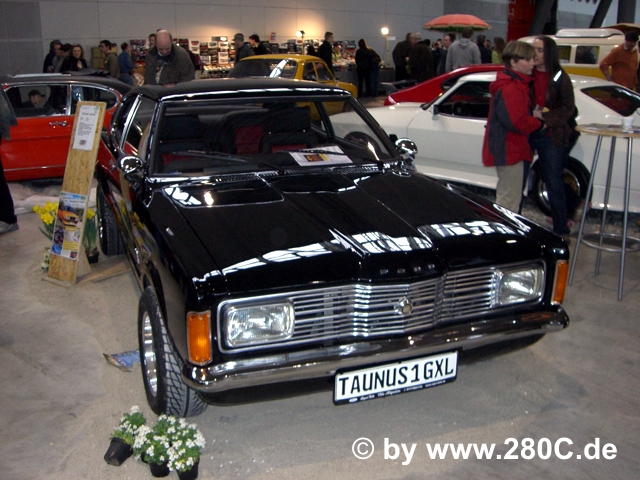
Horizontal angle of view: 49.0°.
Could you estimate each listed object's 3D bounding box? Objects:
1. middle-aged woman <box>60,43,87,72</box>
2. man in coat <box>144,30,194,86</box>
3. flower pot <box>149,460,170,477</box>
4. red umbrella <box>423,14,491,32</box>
[{"bbox_3d":[-3.804,-2.292,11.069,0.450,1.590,0.320,-7,17,-26],"label":"middle-aged woman"},{"bbox_3d":[-1.507,-1.250,7.175,0.540,1.710,0.360,5,16,17],"label":"man in coat"},{"bbox_3d":[-0.615,0.857,2.691,0.086,0.080,0.086,0,16,0],"label":"flower pot"},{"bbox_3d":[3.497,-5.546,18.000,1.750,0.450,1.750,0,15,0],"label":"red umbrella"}]

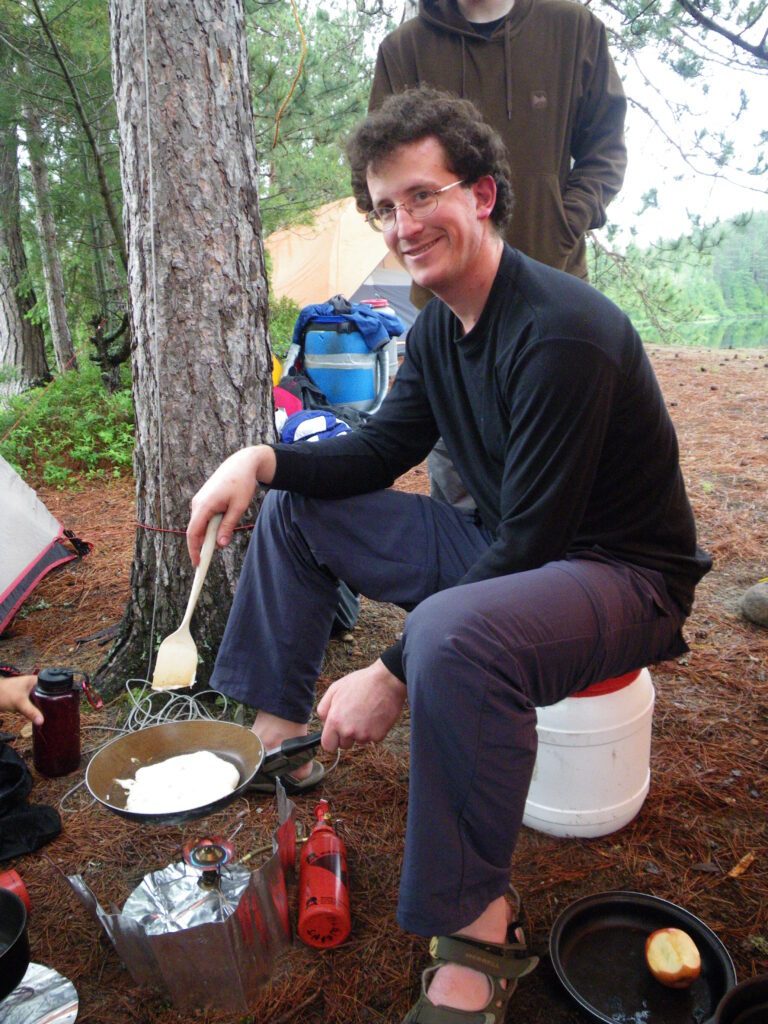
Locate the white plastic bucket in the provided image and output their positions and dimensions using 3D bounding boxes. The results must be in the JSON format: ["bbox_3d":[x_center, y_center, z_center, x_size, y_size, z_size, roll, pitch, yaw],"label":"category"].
[{"bbox_3d":[0.338,0.389,1.515,0.286,0.298,0.286,-4,17,1],"label":"white plastic bucket"}]

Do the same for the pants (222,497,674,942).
[{"bbox_3d":[0.130,0.230,1.396,0.793,0.485,0.683,-4,14,-16],"label":"pants"}]

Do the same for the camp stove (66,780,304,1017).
[{"bbox_3d":[-0.278,0.549,1.187,0.305,0.188,0.225,0,14,0],"label":"camp stove"}]

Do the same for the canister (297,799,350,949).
[{"bbox_3d":[-0.098,0.562,1.345,0.076,0.078,0.301,-1,15,-5],"label":"canister"}]

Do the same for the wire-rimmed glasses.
[{"bbox_3d":[0.064,-0.450,1.215,0.134,0.042,0.140,-8,20,39],"label":"wire-rimmed glasses"}]

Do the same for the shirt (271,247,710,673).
[{"bbox_3d":[0.211,-0.119,1.315,0.690,0.576,0.561,-4,15,-17],"label":"shirt"}]

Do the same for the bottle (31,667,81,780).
[{"bbox_3d":[-0.648,0.414,1.644,0.090,0.214,0.090,6,14,0],"label":"bottle"}]

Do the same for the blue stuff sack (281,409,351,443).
[{"bbox_3d":[-0.306,-0.373,3.750,0.330,0.200,0.240,0,14,0],"label":"blue stuff sack"}]

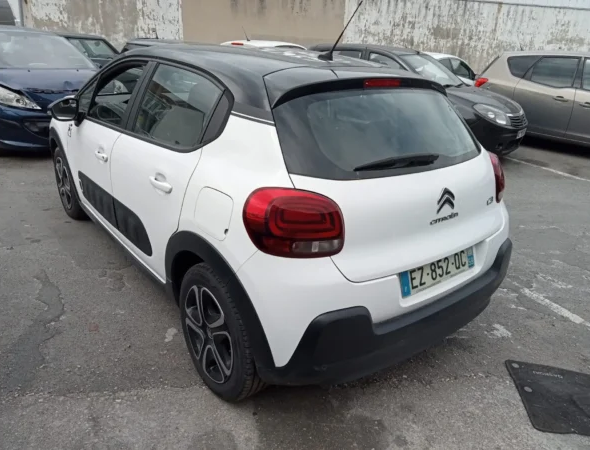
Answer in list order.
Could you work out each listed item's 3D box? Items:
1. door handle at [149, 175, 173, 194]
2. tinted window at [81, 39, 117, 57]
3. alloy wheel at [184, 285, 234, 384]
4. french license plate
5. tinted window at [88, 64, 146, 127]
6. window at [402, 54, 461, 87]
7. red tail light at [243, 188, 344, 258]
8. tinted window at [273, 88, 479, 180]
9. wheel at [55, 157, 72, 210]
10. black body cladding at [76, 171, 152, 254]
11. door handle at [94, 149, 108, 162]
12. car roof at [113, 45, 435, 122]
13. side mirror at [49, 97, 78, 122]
[{"bbox_3d":[-0.619,-0.185,2.249,0.055,0.046,0.225,-13,27,-36],"label":"door handle"},{"bbox_3d":[-4.120,-3.564,9.800,0.060,0.440,0.950,3,15,44],"label":"tinted window"},{"bbox_3d":[-0.338,0.471,2.216,0.160,0.440,0.440,-13,27,-36],"label":"alloy wheel"},{"bbox_3d":[0.635,0.197,2.123,0.520,0.110,0.020,-14,16,-35],"label":"french license plate"},{"bbox_3d":[-1.111,-0.818,2.970,0.100,0.410,0.750,-1,20,-40],"label":"tinted window"},{"bbox_3d":[1.919,-2.204,6.925,0.600,0.450,1.320,19,27,35],"label":"window"},{"bbox_3d":[0.003,-0.015,1.759,0.295,0.230,0.295,-14,28,-35],"label":"red tail light"},{"bbox_3d":[0.460,-0.408,2.181,1.270,0.435,0.120,-13,-17,-36],"label":"tinted window"},{"bbox_3d":[-1.888,-0.343,4.091,0.140,0.450,0.450,-14,28,-35],"label":"wheel"},{"bbox_3d":[-1.119,-0.113,2.942,0.050,0.200,1.270,-13,27,-36],"label":"black body cladding"},{"bbox_3d":[-1.164,-0.418,2.919,0.050,0.048,0.215,-14,28,-35],"label":"door handle"},{"bbox_3d":[-0.087,-0.855,2.761,1.240,0.220,1.740,-14,28,-35],"label":"car roof"},{"bbox_3d":[-1.527,-0.759,3.199,0.220,0.160,0.140,-14,28,-35],"label":"side mirror"}]

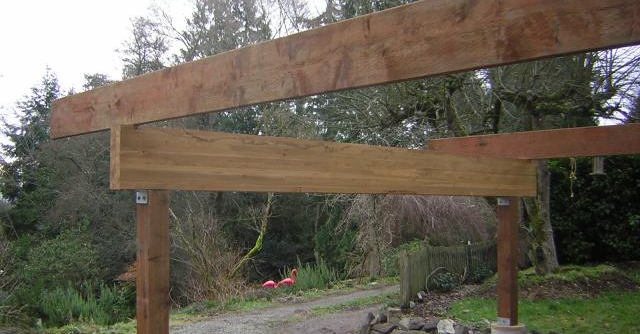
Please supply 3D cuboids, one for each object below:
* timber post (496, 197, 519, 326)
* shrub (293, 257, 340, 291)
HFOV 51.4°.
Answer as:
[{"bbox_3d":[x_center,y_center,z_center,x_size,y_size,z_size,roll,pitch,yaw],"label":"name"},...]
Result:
[{"bbox_3d":[1.762,0.875,6.240,0.140,1.190,0.140,3,-4,-43],"label":"timber post"},{"bbox_3d":[-0.074,2.260,14.000,1.020,0.730,0.900,0,-3,0],"label":"shrub"}]

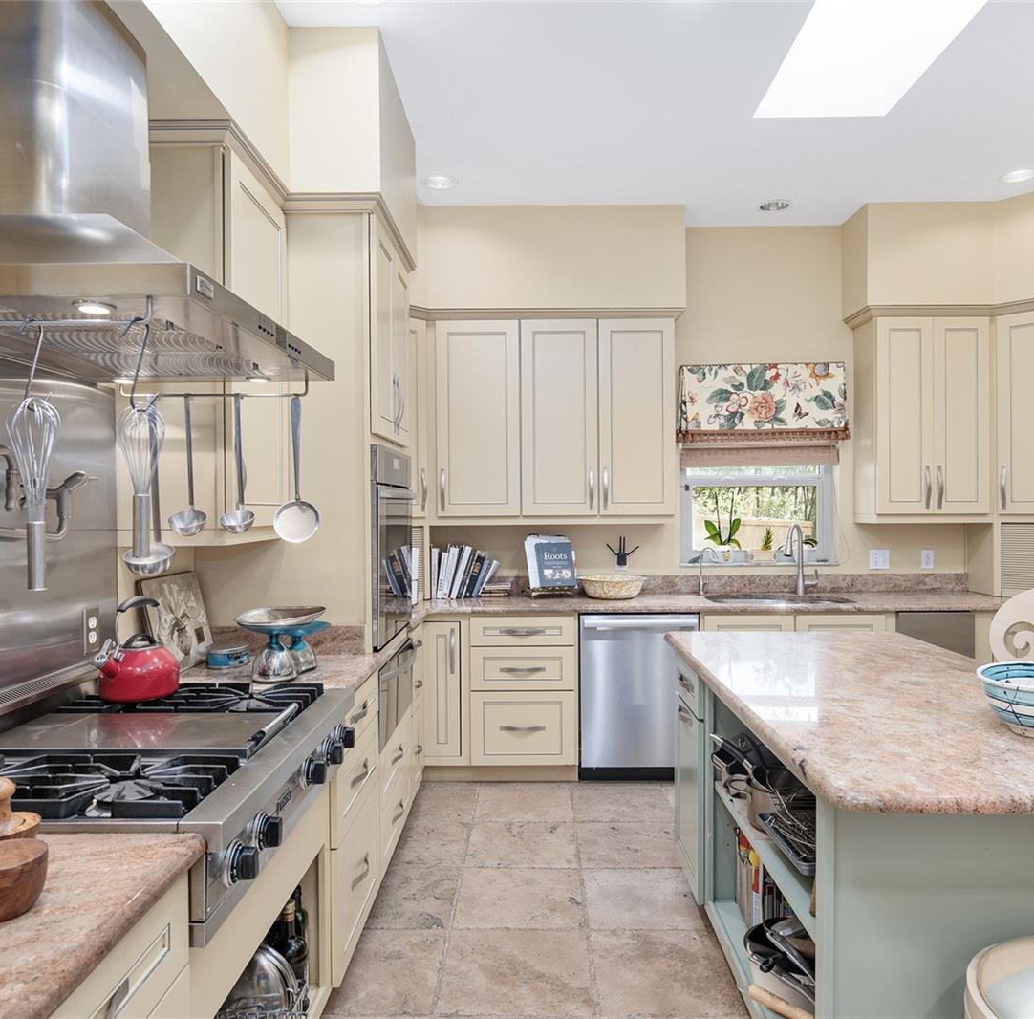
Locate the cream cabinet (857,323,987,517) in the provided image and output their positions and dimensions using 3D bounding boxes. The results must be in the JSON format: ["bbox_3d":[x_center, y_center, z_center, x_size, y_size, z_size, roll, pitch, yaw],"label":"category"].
[{"bbox_3d":[2.248,-0.490,4.266,0.620,1.100,0.330,0,0,1],"label":"cream cabinet"}]

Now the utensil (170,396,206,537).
[{"bbox_3d":[-0.896,-0.119,2.084,0.097,0.384,0.100,0,0,-1],"label":"utensil"}]

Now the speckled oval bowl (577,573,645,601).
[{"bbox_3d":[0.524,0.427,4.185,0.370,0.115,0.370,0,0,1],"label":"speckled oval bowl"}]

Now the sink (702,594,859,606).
[{"bbox_3d":[1.386,0.573,4.033,0.780,0.200,0.420,0,0,1],"label":"sink"}]

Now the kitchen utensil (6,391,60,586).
[{"bbox_3d":[-0.812,-0.027,1.285,0.075,0.323,0.075,0,0,1],"label":"kitchen utensil"}]

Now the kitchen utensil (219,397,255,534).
[{"bbox_3d":[-0.760,-0.121,2.082,0.089,0.379,0.095,0,0,-1],"label":"kitchen utensil"}]

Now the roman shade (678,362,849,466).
[{"bbox_3d":[1.412,-0.545,4.397,0.965,0.589,0.110,0,0,1],"label":"roman shade"}]

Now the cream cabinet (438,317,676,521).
[{"bbox_3d":[0.208,-0.478,4.290,1.300,1.100,0.330,0,0,1],"label":"cream cabinet"}]

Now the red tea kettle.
[{"bbox_3d":[-0.988,0.355,1.978,0.187,0.256,0.217,0,0,31],"label":"red tea kettle"}]

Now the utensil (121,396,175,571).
[{"bbox_3d":[-0.600,-0.037,1.224,0.073,0.268,0.070,0,0,1],"label":"utensil"}]

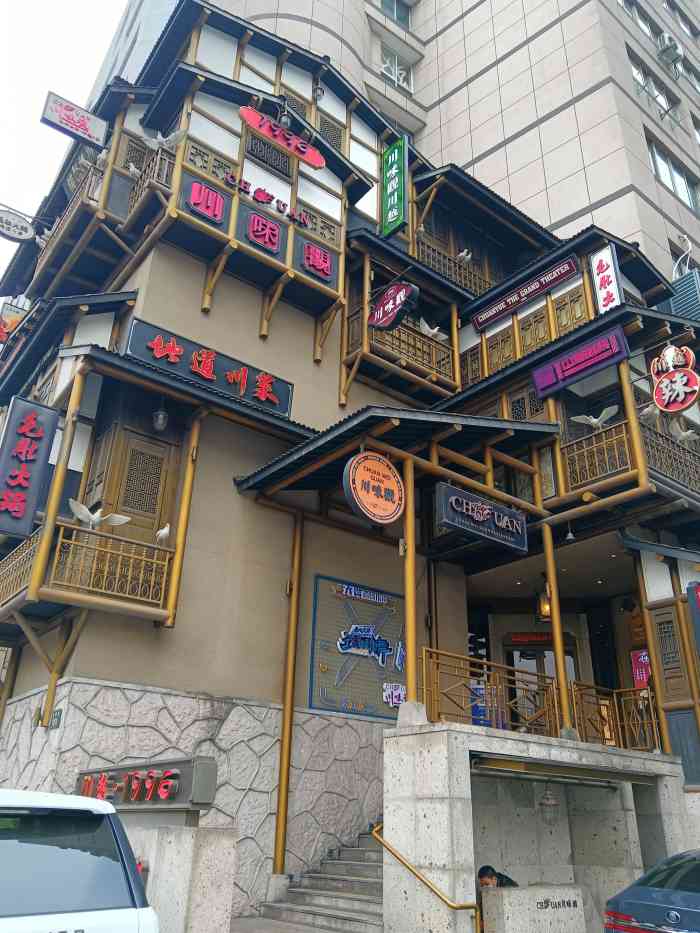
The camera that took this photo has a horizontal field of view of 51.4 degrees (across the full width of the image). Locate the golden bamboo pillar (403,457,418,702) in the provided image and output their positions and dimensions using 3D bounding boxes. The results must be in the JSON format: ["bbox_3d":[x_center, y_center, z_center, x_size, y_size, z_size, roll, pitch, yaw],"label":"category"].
[{"bbox_3d":[0.792,1.347,9.447,0.138,3.274,0.138,20,-31,-34],"label":"golden bamboo pillar"}]

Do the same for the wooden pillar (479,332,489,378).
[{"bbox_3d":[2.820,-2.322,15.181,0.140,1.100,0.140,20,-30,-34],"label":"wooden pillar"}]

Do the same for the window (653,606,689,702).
[{"bbox_3d":[5.024,2.912,11.424,0.071,1.469,0.408,19,-31,-32],"label":"window"}]

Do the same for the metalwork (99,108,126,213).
[{"bbox_3d":[-3.916,-5.050,12.023,0.128,2.295,0.128,20,-31,-34],"label":"metalwork"}]

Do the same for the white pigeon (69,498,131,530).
[{"bbox_3d":[-3.243,0.659,9.352,0.380,0.360,0.860,-19,-32,38],"label":"white pigeon"}]

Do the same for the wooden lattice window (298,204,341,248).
[{"bbox_3d":[-0.569,-4.542,13.770,0.989,0.530,0.071,20,-31,-33],"label":"wooden lattice window"}]

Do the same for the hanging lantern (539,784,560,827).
[{"bbox_3d":[2.924,4.948,10.603,0.260,0.550,0.260,20,-30,-34],"label":"hanging lantern"}]

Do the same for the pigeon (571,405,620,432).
[{"bbox_3d":[4.151,-0.774,12.402,0.380,0.340,0.780,20,-30,-34],"label":"pigeon"}]

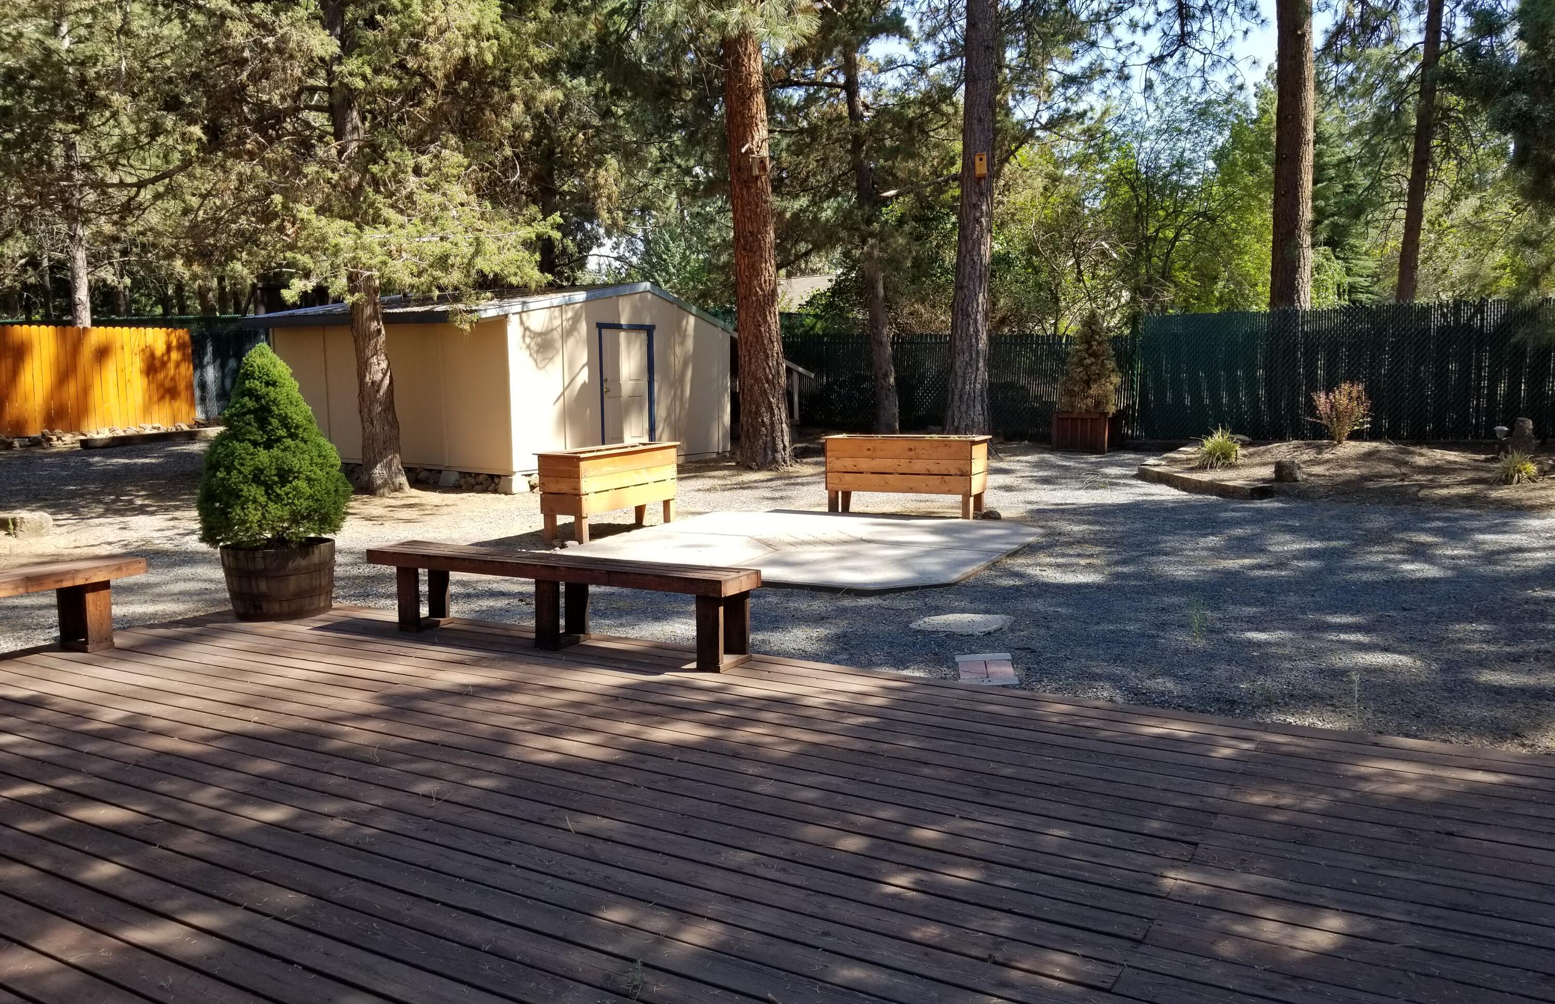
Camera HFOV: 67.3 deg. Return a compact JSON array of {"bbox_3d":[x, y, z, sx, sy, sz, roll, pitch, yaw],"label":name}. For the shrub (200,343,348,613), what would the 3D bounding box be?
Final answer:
[{"bbox_3d":[-3.062,-0.139,7.157,0.872,1.649,0.872,-3,8,-23],"label":"shrub"}]

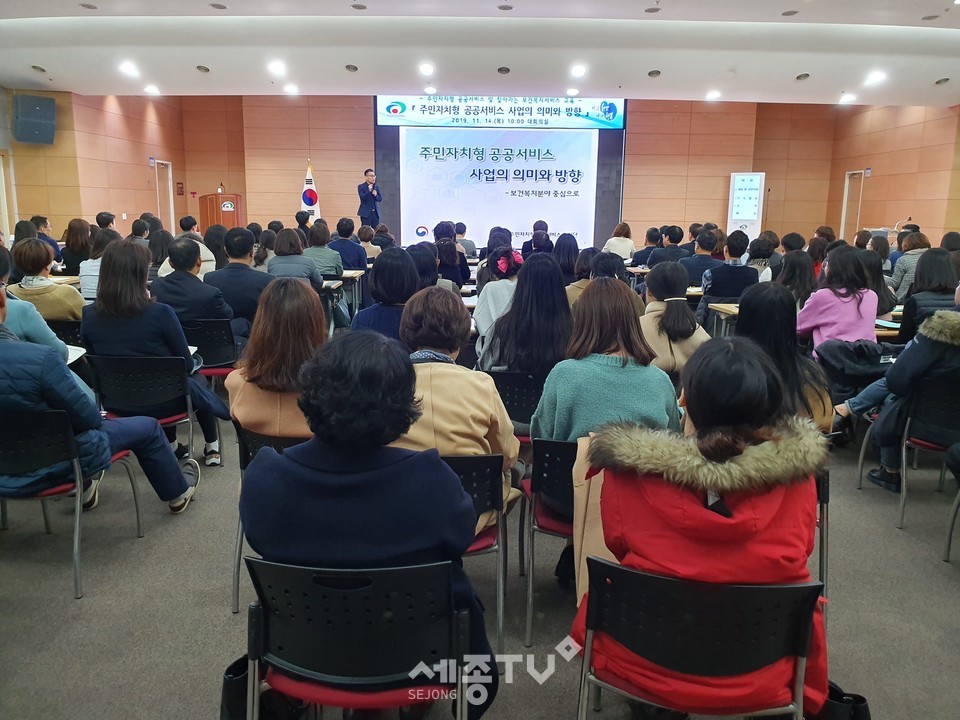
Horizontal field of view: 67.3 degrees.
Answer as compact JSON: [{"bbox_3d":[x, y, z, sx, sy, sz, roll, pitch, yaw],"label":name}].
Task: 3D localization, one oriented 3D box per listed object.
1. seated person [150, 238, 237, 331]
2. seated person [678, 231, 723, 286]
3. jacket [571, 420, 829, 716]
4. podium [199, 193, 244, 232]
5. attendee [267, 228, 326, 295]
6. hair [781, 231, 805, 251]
[{"bbox_3d":[-1.825,-0.168,5.004,0.520,1.290,0.780,4,12,18],"label":"seated person"},{"bbox_3d":[2.245,-0.698,7.457,0.530,1.320,0.780,0,12,-3],"label":"seated person"},{"bbox_3d":[0.528,0.449,1.830,0.560,0.630,0.460,2,12,5],"label":"jacket"},{"bbox_3d":[-4.294,-2.144,11.960,0.680,1.200,0.500,-8,15,-33],"label":"podium"},{"bbox_3d":[-1.677,-0.567,6.670,0.530,1.300,0.800,1,12,2],"label":"attendee"},{"bbox_3d":[2.797,-1.031,6.464,0.190,0.210,0.210,0,12,-4],"label":"hair"}]

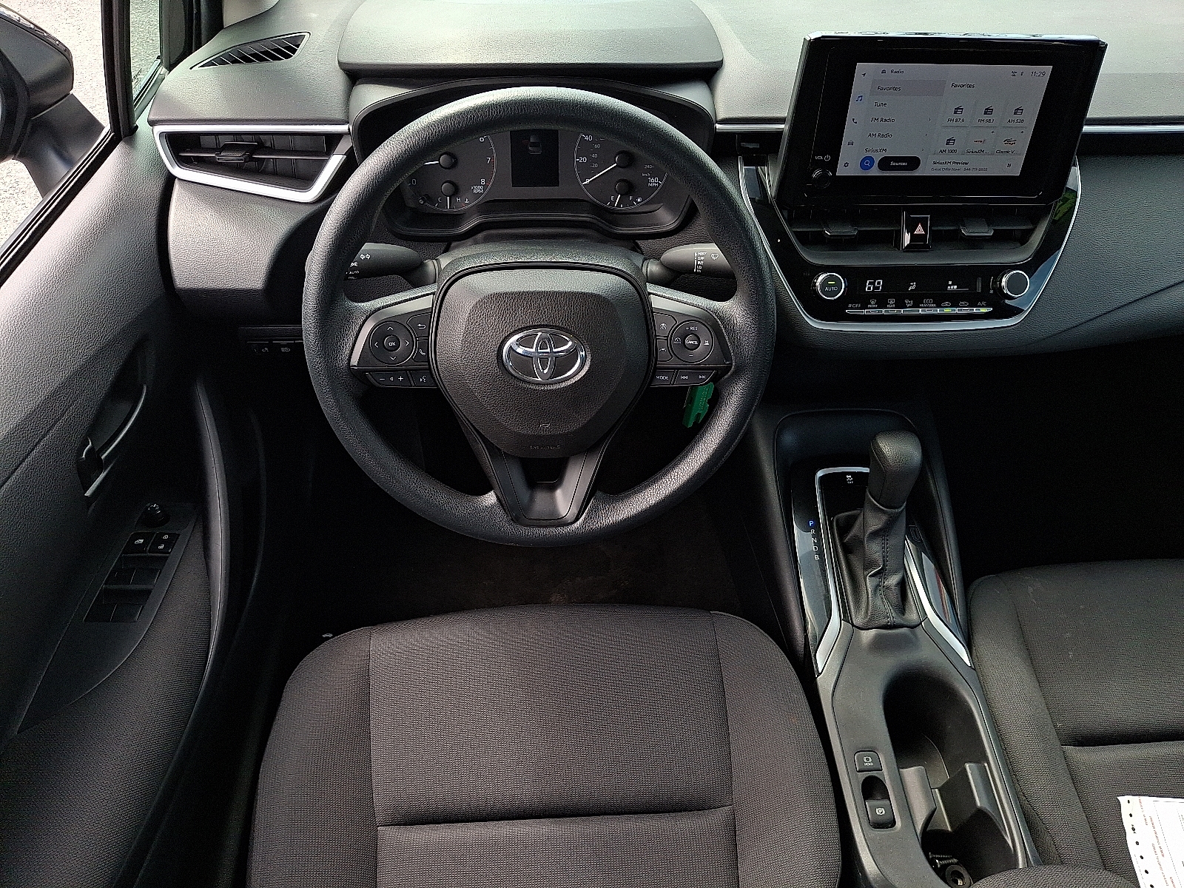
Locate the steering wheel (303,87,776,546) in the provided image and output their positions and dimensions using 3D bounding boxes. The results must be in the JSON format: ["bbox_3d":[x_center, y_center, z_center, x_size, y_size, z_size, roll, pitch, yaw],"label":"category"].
[{"bbox_3d":[-0.040,-0.092,0.697,0.370,0.370,0.100,-2,23,-4],"label":"steering wheel"}]

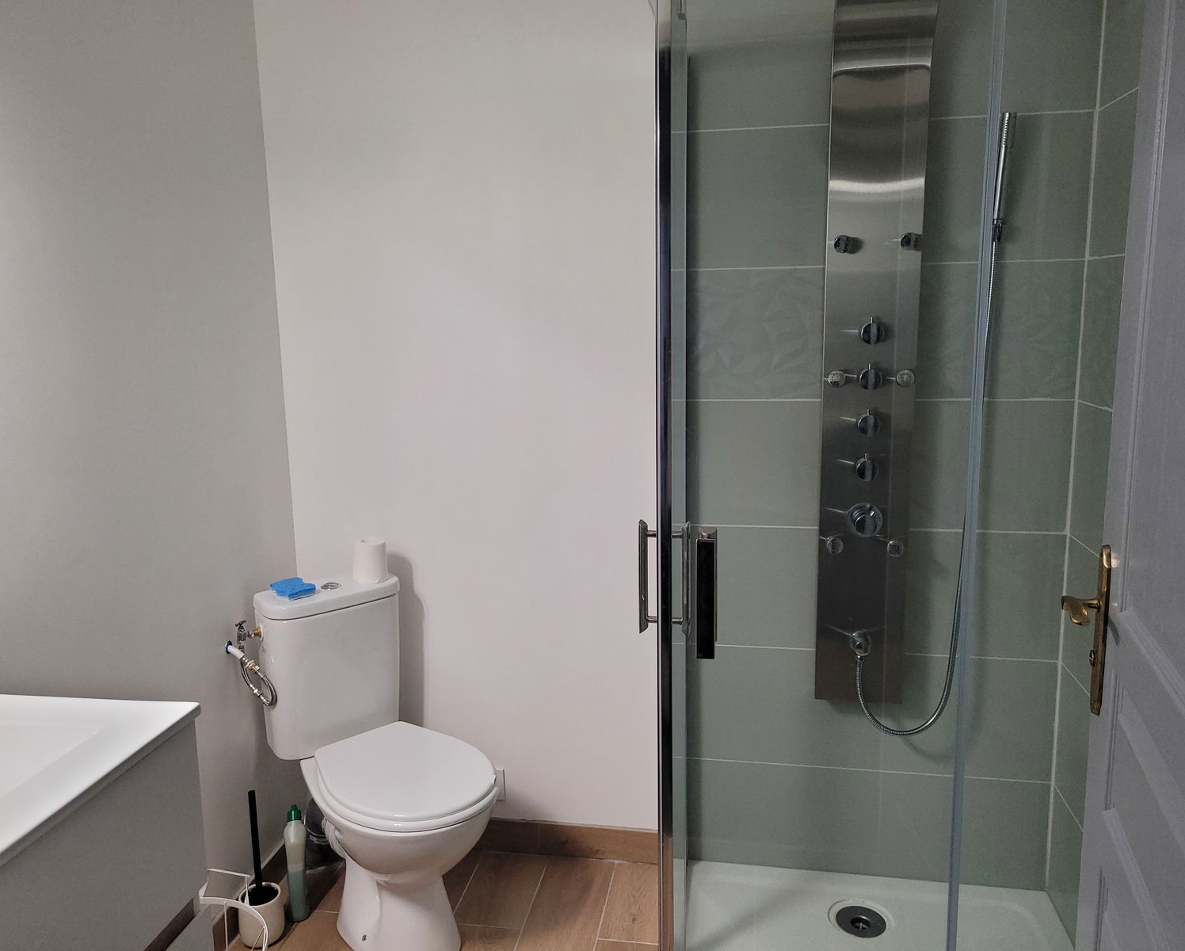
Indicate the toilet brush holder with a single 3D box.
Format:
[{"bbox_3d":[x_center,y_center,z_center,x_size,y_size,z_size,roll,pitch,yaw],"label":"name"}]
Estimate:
[{"bbox_3d":[-0.757,1.005,2.179,0.096,0.105,0.096,1,9,10],"label":"toilet brush holder"}]

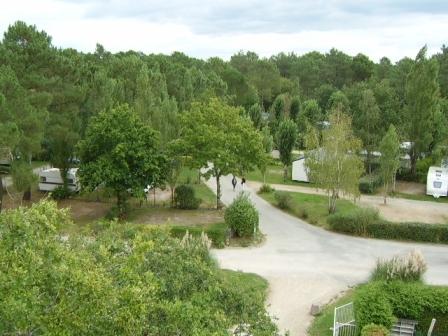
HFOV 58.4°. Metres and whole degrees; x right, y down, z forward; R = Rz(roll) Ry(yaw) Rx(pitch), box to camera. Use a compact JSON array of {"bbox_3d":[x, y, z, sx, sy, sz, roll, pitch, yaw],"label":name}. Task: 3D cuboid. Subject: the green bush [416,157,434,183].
[{"bbox_3d":[24.385,0.196,49.099,2.200,3.000,2.000,0,12,0],"label":"green bush"}]

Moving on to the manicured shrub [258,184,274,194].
[{"bbox_3d":[4.765,2.224,44.971,1.700,0.750,1.400,0,12,0],"label":"manicured shrub"}]

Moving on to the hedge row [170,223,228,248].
[{"bbox_3d":[-1.871,5.088,29.933,4.400,1.400,1.300,0,12,0],"label":"hedge row"}]

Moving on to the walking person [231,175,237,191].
[{"bbox_3d":[1.122,1.761,44.816,0.550,1.720,0.400,-3,12,-13],"label":"walking person"}]

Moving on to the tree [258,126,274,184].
[{"bbox_3d":[5.020,-1.402,47.240,1.900,6.900,1.900,0,12,0],"label":"tree"}]

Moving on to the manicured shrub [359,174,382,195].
[{"bbox_3d":[15.720,1.720,42.932,1.800,1.400,4.300,4,9,26],"label":"manicured shrub"}]

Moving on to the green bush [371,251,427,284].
[{"bbox_3d":[10.217,6.007,24.164,2.900,2.000,2.200,0,12,0],"label":"green bush"}]

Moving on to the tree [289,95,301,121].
[{"bbox_3d":[10.166,-5.042,57.887,2.019,10.390,2.019,0,8,0],"label":"tree"}]

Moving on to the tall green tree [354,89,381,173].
[{"bbox_3d":[15.891,-3.281,44.443,2.879,10.852,2.879,0,8,0],"label":"tall green tree"}]

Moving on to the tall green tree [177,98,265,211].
[{"bbox_3d":[-0.215,-1.133,34.590,7.412,9.494,7.412,0,8,0],"label":"tall green tree"}]

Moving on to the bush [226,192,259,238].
[{"bbox_3d":[1.254,3.156,27.944,2.300,2.958,2.300,0,8,0],"label":"bush"}]

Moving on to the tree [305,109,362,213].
[{"bbox_3d":[9.215,-0.589,33.620,4.775,8.700,4.775,0,8,0],"label":"tree"}]

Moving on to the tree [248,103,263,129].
[{"bbox_3d":[5.492,-6.908,69.056,2.500,8.600,2.500,0,12,0],"label":"tree"}]

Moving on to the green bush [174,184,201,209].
[{"bbox_3d":[-3.274,2.478,35.978,2.332,1.941,2.332,0,8,0],"label":"green bush"}]

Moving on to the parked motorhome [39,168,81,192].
[{"bbox_3d":[-16.581,1.338,41.763,4.800,2.500,2.150,3,9,20],"label":"parked motorhome"}]

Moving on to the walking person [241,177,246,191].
[{"bbox_3d":[2.195,1.745,44.987,0.500,1.680,0.400,-3,12,-13],"label":"walking person"}]

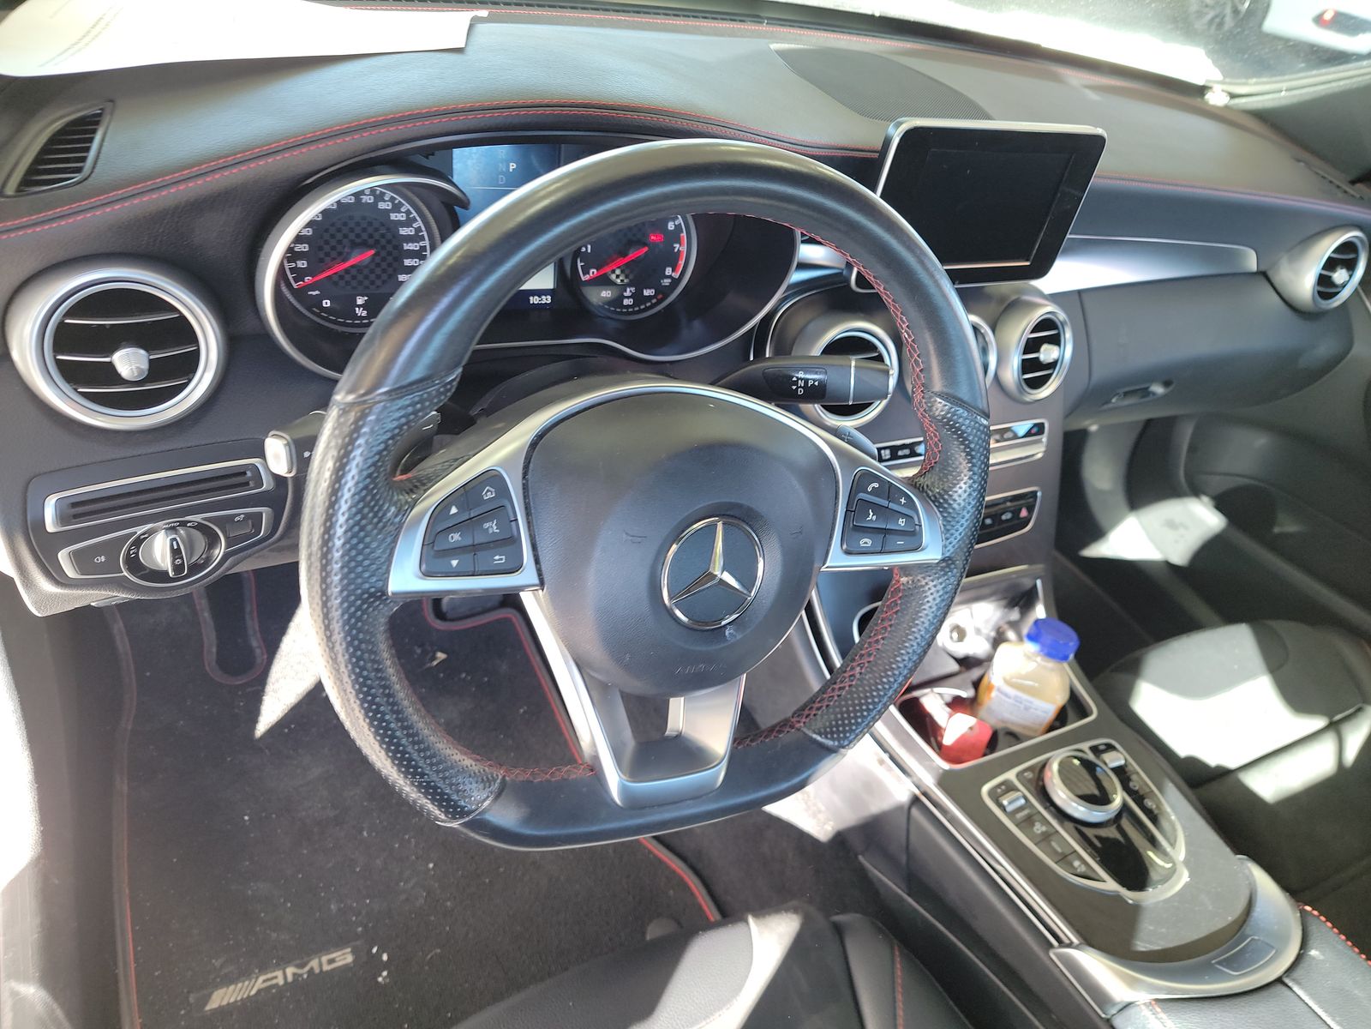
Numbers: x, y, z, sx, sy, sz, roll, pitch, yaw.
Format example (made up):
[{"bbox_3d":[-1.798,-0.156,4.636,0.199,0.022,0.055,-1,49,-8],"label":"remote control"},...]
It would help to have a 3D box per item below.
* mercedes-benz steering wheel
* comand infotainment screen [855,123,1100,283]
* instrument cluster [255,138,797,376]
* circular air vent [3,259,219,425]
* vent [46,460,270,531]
[{"bbox_3d":[0.004,0.004,0.481,0.372,0.358,0.100,-2,22,-30],"label":"mercedes-benz steering wheel"},{"bbox_3d":[0.232,-0.249,0.762,0.226,0.131,0.028,-10,42,-26],"label":"comand infotainment screen"},{"bbox_3d":[-0.093,-0.164,0.596,0.338,0.142,0.090,-11,29,-28],"label":"instrument cluster"},{"bbox_3d":[-0.335,-0.103,0.568,0.108,0.104,0.053,-10,29,-26],"label":"circular air vent"},{"bbox_3d":[-0.346,-0.018,0.621,0.130,0.028,0.025,-16,46,-31],"label":"vent"}]

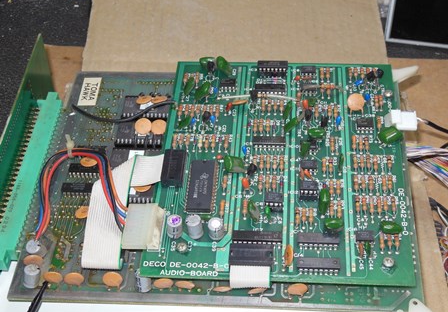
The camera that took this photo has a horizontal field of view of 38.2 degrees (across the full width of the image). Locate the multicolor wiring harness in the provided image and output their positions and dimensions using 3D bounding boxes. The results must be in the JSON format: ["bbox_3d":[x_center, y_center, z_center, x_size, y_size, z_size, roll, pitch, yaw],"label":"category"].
[{"bbox_3d":[-0.081,0.023,0.376,0.062,0.023,0.067,1,49,6],"label":"multicolor wiring harness"}]

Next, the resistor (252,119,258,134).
[{"bbox_3d":[0.019,-0.019,0.396,0.003,0.003,0.008,1,52,6],"label":"resistor"}]

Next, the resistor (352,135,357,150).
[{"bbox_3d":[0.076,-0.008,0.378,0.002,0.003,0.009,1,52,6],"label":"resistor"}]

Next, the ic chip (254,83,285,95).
[{"bbox_3d":[0.029,-0.043,0.417,0.019,0.004,0.007,1,51,6],"label":"ic chip"}]

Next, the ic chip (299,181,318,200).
[{"bbox_3d":[0.047,0.019,0.363,0.010,0.007,0.008,1,51,6],"label":"ic chip"}]

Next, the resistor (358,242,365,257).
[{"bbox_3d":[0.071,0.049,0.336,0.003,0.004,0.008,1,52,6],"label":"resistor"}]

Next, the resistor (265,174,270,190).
[{"bbox_3d":[0.025,0.015,0.366,0.003,0.003,0.008,1,48,6],"label":"resistor"}]

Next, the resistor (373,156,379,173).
[{"bbox_3d":[0.088,0.004,0.373,0.003,0.003,0.008,1,52,6],"label":"resistor"}]

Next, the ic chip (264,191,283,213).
[{"bbox_3d":[0.027,0.025,0.358,0.010,0.008,0.009,1,52,6],"label":"ic chip"}]

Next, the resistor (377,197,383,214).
[{"bbox_3d":[0.084,0.026,0.350,0.002,0.002,0.007,1,49,6],"label":"resistor"}]

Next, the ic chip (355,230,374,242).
[{"bbox_3d":[0.073,0.043,0.334,0.010,0.004,0.007,1,50,6],"label":"ic chip"}]

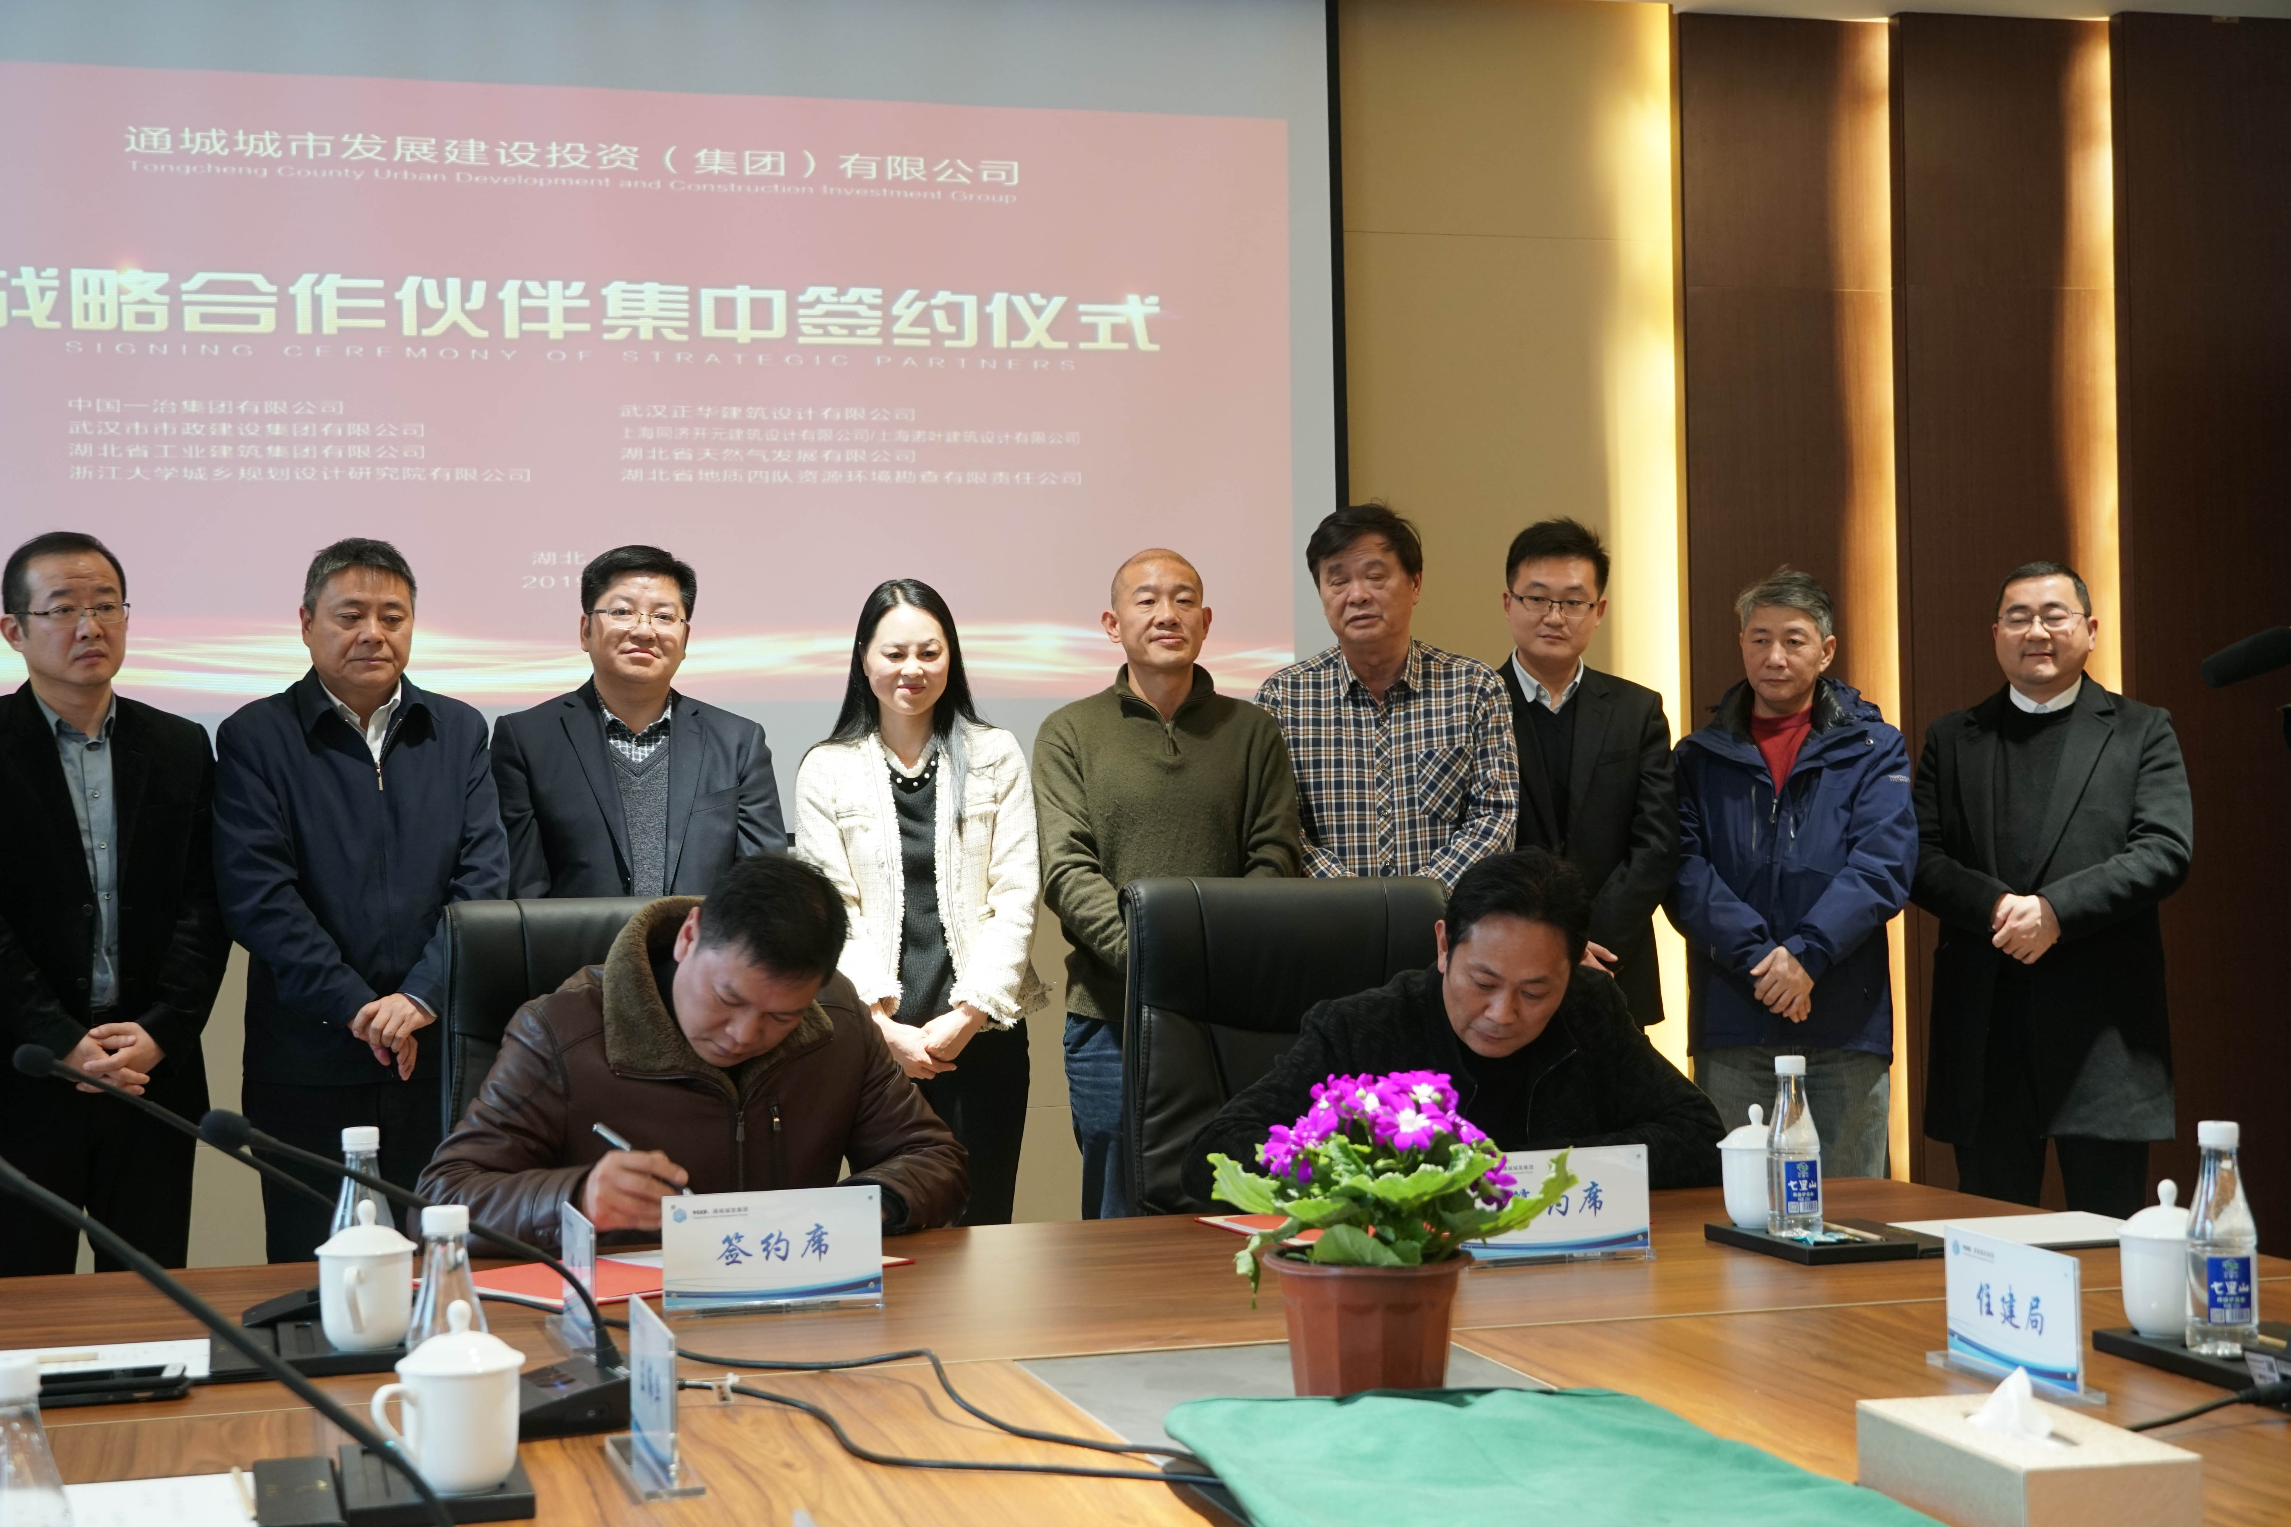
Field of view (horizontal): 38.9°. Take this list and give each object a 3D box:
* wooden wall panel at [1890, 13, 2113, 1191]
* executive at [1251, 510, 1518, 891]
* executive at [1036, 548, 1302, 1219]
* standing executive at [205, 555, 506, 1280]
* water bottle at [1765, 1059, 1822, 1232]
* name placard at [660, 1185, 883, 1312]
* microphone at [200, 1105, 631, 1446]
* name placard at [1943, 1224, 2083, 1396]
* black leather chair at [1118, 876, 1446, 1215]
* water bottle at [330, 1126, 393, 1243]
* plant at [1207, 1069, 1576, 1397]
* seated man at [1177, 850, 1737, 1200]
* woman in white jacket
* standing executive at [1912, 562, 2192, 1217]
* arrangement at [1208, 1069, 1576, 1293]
[{"bbox_3d":[1.761,-0.115,6.589,0.474,2.781,0.080,-1,-1,-16],"label":"wooden wall panel"},{"bbox_3d":[0.441,0.405,5.906,0.500,1.756,0.300,-1,-1,7],"label":"executive"},{"bbox_3d":[0.048,0.456,5.706,0.480,1.667,0.290,-1,-1,-2],"label":"executive"},{"bbox_3d":[-1.240,0.476,5.192,0.480,1.673,0.300,-1,-1,-16],"label":"standing executive"},{"bbox_3d":[0.689,0.406,3.462,0.059,0.189,0.059,-1,-1,-16],"label":"water bottle"},{"bbox_3d":[-0.357,0.464,3.089,0.210,0.112,0.050,-1,-1,-15],"label":"name placard"},{"bbox_3d":[-0.566,0.388,2.509,0.330,0.262,0.115,-1,-1,-15],"label":"microphone"},{"bbox_3d":[0.699,0.444,2.617,0.046,0.114,0.204,-1,-1,-16],"label":"name placard"},{"bbox_3d":[0.255,0.718,4.200,0.600,1.120,0.680,-1,-1,-16],"label":"black leather chair"},{"bbox_3d":[-0.709,0.425,2.930,0.059,0.189,0.059,-1,-1,-16],"label":"water bottle"},{"bbox_3d":[0.194,0.379,2.620,0.280,0.265,0.265,-1,-1,0],"label":"plant"},{"bbox_3d":[0.406,0.680,3.946,0.640,1.165,0.800,-1,-1,-11],"label":"seated man"},{"bbox_3d":[-0.387,0.489,5.593,0.450,1.615,0.290,-1,-1,-4],"label":"woman in white jacket"},{"bbox_3d":[1.724,0.437,6.147,0.530,1.641,0.330,-1,-1,20],"label":"standing executive"},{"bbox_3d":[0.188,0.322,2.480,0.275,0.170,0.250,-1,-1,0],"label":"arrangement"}]

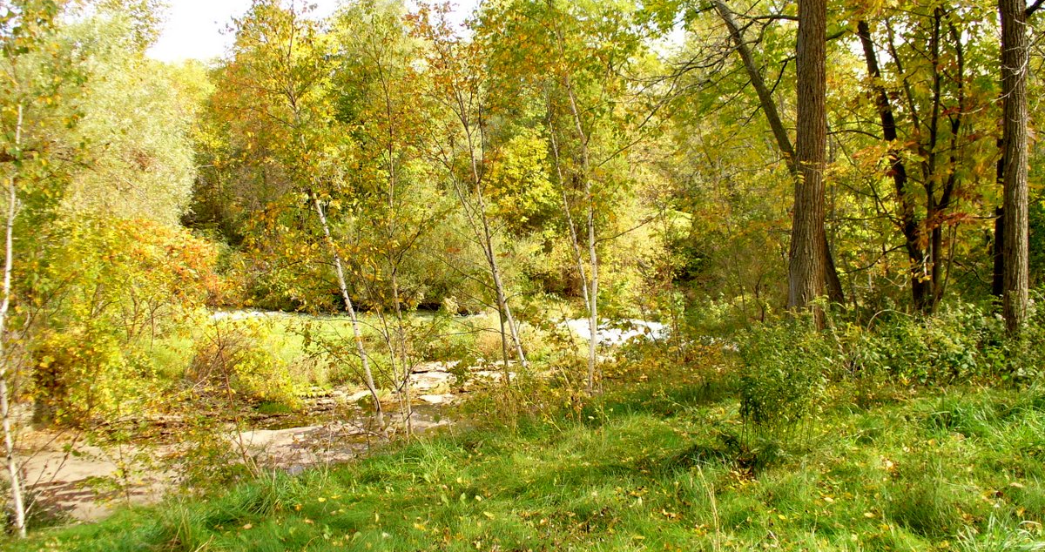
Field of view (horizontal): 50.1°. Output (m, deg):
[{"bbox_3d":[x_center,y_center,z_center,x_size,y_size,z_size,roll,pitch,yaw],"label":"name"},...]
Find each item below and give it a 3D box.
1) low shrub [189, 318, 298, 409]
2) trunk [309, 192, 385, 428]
[{"bbox_3d":[-3.823,1.223,15.300,1.550,1.300,1.350,0,1,0],"label":"low shrub"},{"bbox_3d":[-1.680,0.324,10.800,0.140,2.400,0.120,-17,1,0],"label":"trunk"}]

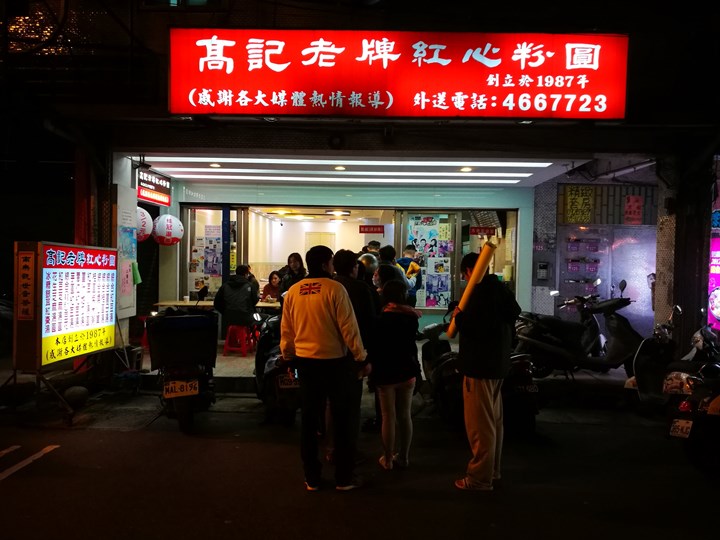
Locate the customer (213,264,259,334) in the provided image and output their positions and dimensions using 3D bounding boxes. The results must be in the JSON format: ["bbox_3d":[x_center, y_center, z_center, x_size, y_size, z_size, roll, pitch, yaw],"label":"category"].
[{"bbox_3d":[-1.884,0.620,8.500,0.580,1.320,0.700,1,0,3],"label":"customer"}]

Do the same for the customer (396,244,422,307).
[{"bbox_3d":[0.745,0.464,8.452,0.520,1.689,0.360,1,0,12],"label":"customer"}]

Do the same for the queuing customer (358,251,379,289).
[{"bbox_3d":[0.100,0.639,6.603,0.500,1.665,0.360,1,0,10],"label":"queuing customer"}]

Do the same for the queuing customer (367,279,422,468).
[{"bbox_3d":[0.283,0.812,4.470,0.450,1.490,0.320,1,0,-3],"label":"queuing customer"}]

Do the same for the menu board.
[{"bbox_3d":[-3.116,0.323,6.072,0.270,1.230,1.480,1,0,3],"label":"menu board"}]

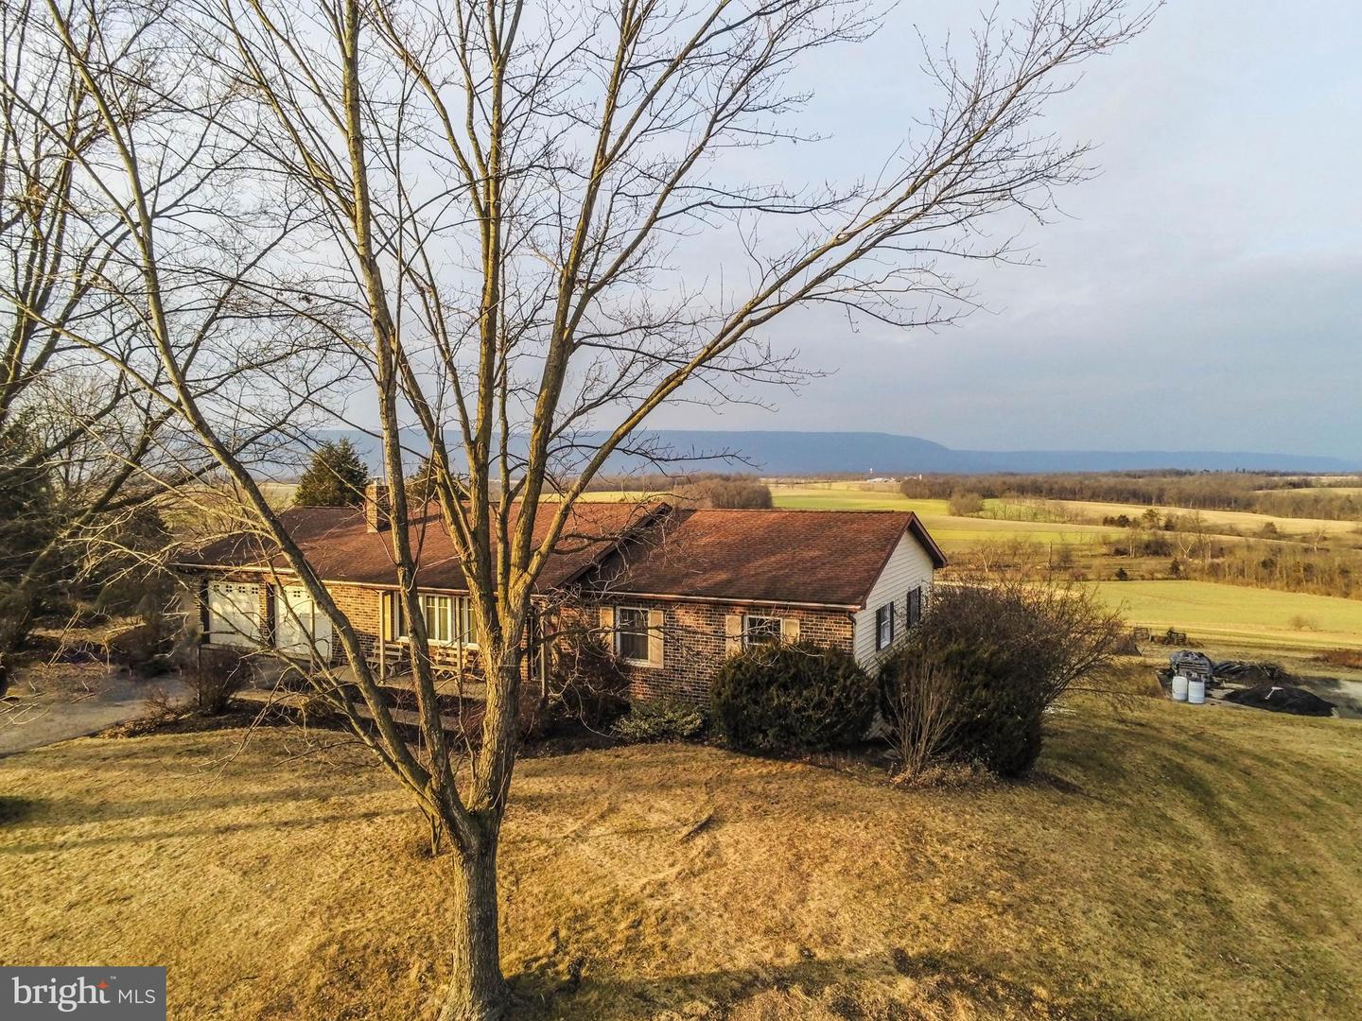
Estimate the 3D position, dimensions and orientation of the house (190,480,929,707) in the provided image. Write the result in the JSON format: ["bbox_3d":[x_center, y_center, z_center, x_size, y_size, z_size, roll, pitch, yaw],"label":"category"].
[{"bbox_3d":[-4.328,2.003,27.889,22.584,5.278,9.998,1,2,27],"label":"house"}]

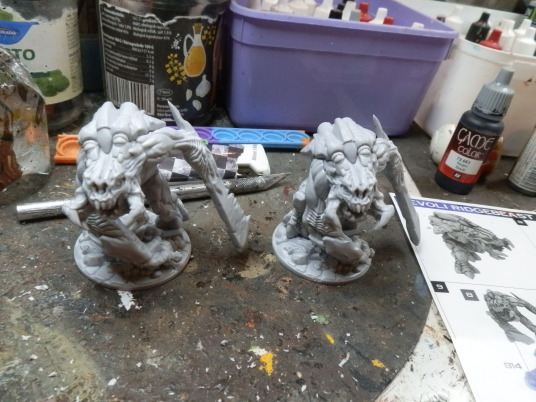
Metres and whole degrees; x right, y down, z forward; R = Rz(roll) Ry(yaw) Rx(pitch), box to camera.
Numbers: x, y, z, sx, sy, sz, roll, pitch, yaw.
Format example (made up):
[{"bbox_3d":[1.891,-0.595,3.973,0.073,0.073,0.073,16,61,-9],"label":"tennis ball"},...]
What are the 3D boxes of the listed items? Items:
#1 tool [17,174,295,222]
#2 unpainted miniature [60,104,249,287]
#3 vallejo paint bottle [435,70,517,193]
[{"bbox_3d":[-0.050,-0.005,0.224,0.140,0.009,0.009,-10,41,-25],"label":"tool"},{"bbox_3d":[-0.042,-0.002,0.170,0.073,0.069,0.060,6,36,-6],"label":"unpainted miniature"},{"bbox_3d":[0.126,-0.042,0.260,0.025,0.075,0.025,26,39,20],"label":"vallejo paint bottle"}]

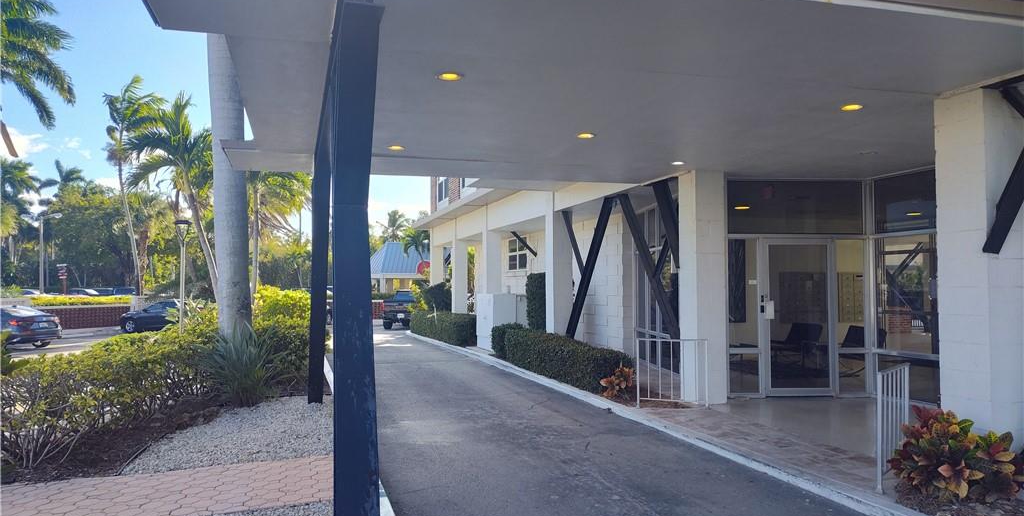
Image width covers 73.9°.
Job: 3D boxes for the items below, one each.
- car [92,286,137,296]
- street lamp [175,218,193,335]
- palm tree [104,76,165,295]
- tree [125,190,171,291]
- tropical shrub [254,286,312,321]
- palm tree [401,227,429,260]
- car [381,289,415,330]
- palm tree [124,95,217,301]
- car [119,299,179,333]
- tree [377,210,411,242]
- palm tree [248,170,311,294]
[{"bbox_3d":[-36.300,3.650,62.000,4.800,1.750,1.950,-1,-2,26],"label":"car"},{"bbox_3d":[-9.900,0.800,20.500,0.520,4.000,0.520,0,-2,0],"label":"street lamp"},{"bbox_3d":[-20.700,-3.400,38.000,3.400,13.000,3.400,0,-2,0],"label":"palm tree"},{"bbox_3d":[-21.500,-0.200,40.000,3.000,7.400,3.000,0,-2,0],"label":"tree"},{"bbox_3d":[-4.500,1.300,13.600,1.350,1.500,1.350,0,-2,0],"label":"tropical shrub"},{"bbox_3d":[-6.200,0.840,45.000,2.600,5.900,2.600,0,-2,0],"label":"palm tree"},{"bbox_3d":[-5.100,2.480,34.200,2.000,1.950,5.700,0,-2,-2],"label":"car"},{"bbox_3d":[-11.300,-1.360,23.000,3.600,8.300,3.600,0,-2,0],"label":"palm tree"},{"bbox_3d":[-15.500,2.630,31.100,4.700,1.460,1.850,-1,-2,14],"label":"car"},{"bbox_3d":[-12.500,-0.160,72.000,4.200,9.800,4.200,0,-2,0],"label":"tree"},{"bbox_3d":[-9.450,-0.550,26.000,3.800,7.300,3.800,0,-2,0],"label":"palm tree"}]

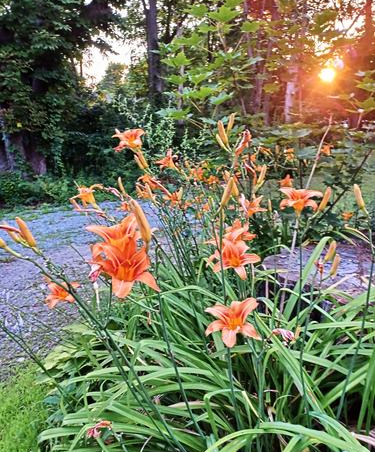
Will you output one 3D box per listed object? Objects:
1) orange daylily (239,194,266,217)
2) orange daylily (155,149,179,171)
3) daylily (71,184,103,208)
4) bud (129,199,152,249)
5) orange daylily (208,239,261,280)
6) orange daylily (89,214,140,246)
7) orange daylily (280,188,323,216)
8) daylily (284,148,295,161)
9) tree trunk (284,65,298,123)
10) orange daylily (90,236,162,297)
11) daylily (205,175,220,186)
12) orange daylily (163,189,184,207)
[{"bbox_3d":[0.216,-0.067,1.200,0.095,0.080,0.085,-6,-2,-24],"label":"orange daylily"},{"bbox_3d":[-0.076,-0.239,1.300,0.080,0.077,0.080,-6,14,-23],"label":"orange daylily"},{"bbox_3d":[-0.308,-0.090,1.100,0.085,0.070,0.085,-12,18,-43],"label":"daylily"},{"bbox_3d":[-0.075,-0.004,0.580,0.022,0.080,0.022,-22,3,0],"label":"bud"},{"bbox_3d":[0.104,0.074,0.800,0.115,0.097,0.080,-1,-18,-5],"label":"orange daylily"},{"bbox_3d":[-0.147,0.015,0.710,0.105,0.080,0.090,6,-7,24],"label":"orange daylily"},{"bbox_3d":[0.306,-0.063,0.970,0.113,0.077,0.105,0,4,0],"label":"orange daylily"},{"bbox_3d":[0.706,-0.495,2.500,0.075,0.080,0.070,3,13,11],"label":"daylily"},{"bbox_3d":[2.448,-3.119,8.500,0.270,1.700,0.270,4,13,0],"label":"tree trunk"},{"bbox_3d":[-0.113,0.074,0.660,0.125,0.110,0.085,-1,-18,-5],"label":"orange daylily"},{"bbox_3d":[0.132,-0.239,1.900,0.085,0.068,0.080,0,-3,0],"label":"daylily"},{"bbox_3d":[-0.053,-0.109,1.380,0.080,0.065,0.075,8,15,30],"label":"orange daylily"}]

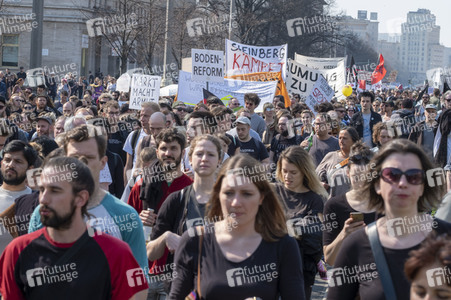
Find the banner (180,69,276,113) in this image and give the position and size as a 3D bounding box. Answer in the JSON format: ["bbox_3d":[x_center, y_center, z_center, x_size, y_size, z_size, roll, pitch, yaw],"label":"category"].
[{"bbox_3d":[0.039,-1.133,33.000,1.950,0.800,0.120,1,2,6],"label":"banner"}]

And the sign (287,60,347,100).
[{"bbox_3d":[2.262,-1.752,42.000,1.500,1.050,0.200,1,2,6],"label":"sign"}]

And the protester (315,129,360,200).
[{"bbox_3d":[1.089,0.557,16.233,0.520,1.560,0.380,2,3,22],"label":"protester"}]

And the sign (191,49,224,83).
[{"bbox_3d":[-0.249,-1.219,24.500,0.470,0.460,0.020,2,1,1],"label":"sign"}]

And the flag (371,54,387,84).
[{"bbox_3d":[5.251,-2.763,58.000,0.580,1.030,0.300,1,2,11],"label":"flag"}]

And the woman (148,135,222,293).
[{"bbox_3d":[-0.146,0.759,8.935,0.540,1.680,0.400,1,2,3],"label":"woman"}]

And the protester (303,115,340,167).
[{"bbox_3d":[1.028,0.449,17.835,0.520,1.680,0.380,2,3,22],"label":"protester"}]

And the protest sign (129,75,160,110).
[{"bbox_3d":[-1.167,-0.826,24.500,0.420,0.530,0.040,1,2,6],"label":"protest sign"}]

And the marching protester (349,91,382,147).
[{"bbox_3d":[1.887,0.117,22.838,0.500,1.800,0.340,1,2,6],"label":"marching protester"}]

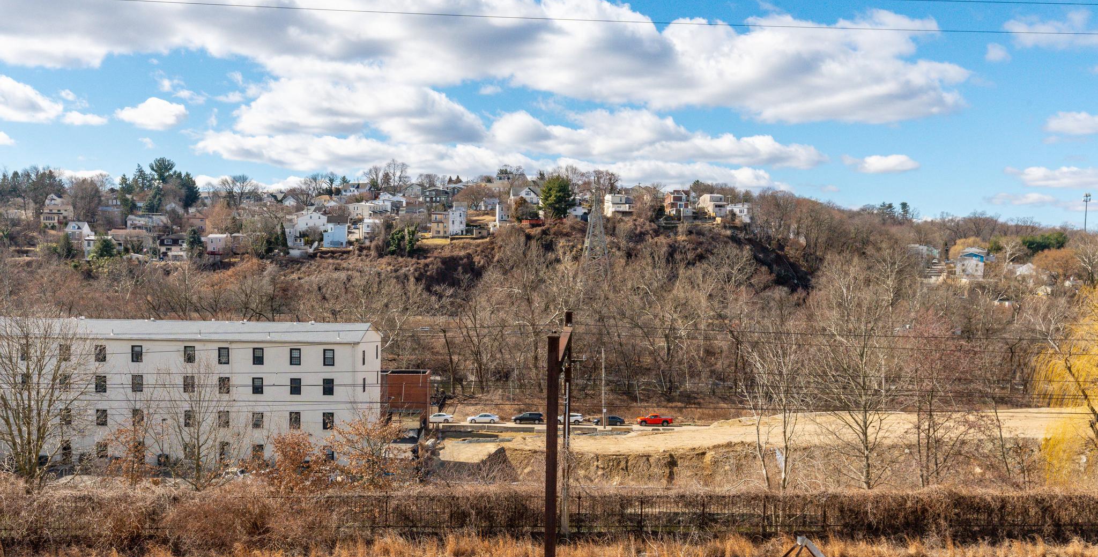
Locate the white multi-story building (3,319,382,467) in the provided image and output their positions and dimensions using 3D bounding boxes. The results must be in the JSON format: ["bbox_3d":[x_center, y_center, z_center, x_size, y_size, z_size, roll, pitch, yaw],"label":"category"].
[{"bbox_3d":[-41.101,12.359,124.596,40.600,15.200,17.500,1,1,0],"label":"white multi-story building"}]

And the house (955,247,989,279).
[{"bbox_3d":[178.322,-6.511,450.000,11.500,12.500,10.000,1,1,14],"label":"house"}]

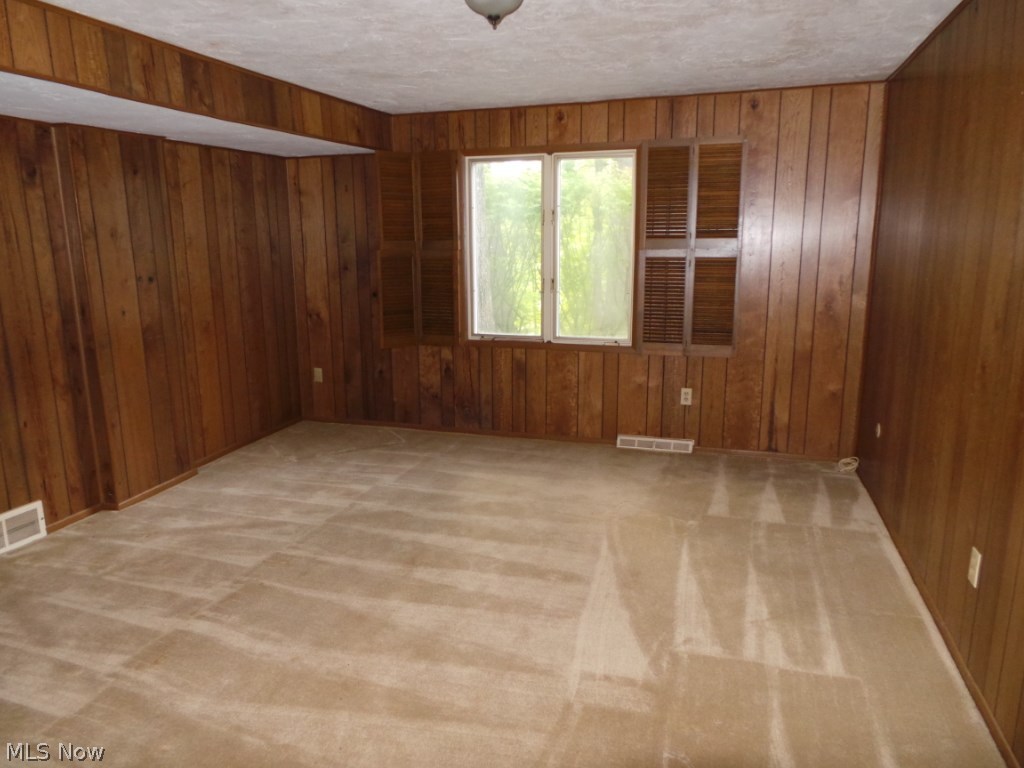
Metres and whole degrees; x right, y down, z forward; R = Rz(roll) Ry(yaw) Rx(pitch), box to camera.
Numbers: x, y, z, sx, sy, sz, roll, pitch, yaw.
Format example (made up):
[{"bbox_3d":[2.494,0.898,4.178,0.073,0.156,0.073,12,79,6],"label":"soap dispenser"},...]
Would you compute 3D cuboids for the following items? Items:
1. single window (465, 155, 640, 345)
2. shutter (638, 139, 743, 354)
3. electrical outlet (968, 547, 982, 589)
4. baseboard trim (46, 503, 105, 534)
[{"bbox_3d":[0.247,-0.906,4.645,1.166,1.261,0.090,3,13,17],"label":"single window"},{"bbox_3d":[1.124,-0.840,4.320,0.621,1.333,0.050,3,13,17],"label":"shutter"},{"bbox_3d":[1.498,0.596,2.209,0.008,0.118,0.072,3,13,17],"label":"electrical outlet"},{"bbox_3d":[-2.312,0.714,3.617,0.018,0.046,0.345,3,13,17],"label":"baseboard trim"}]

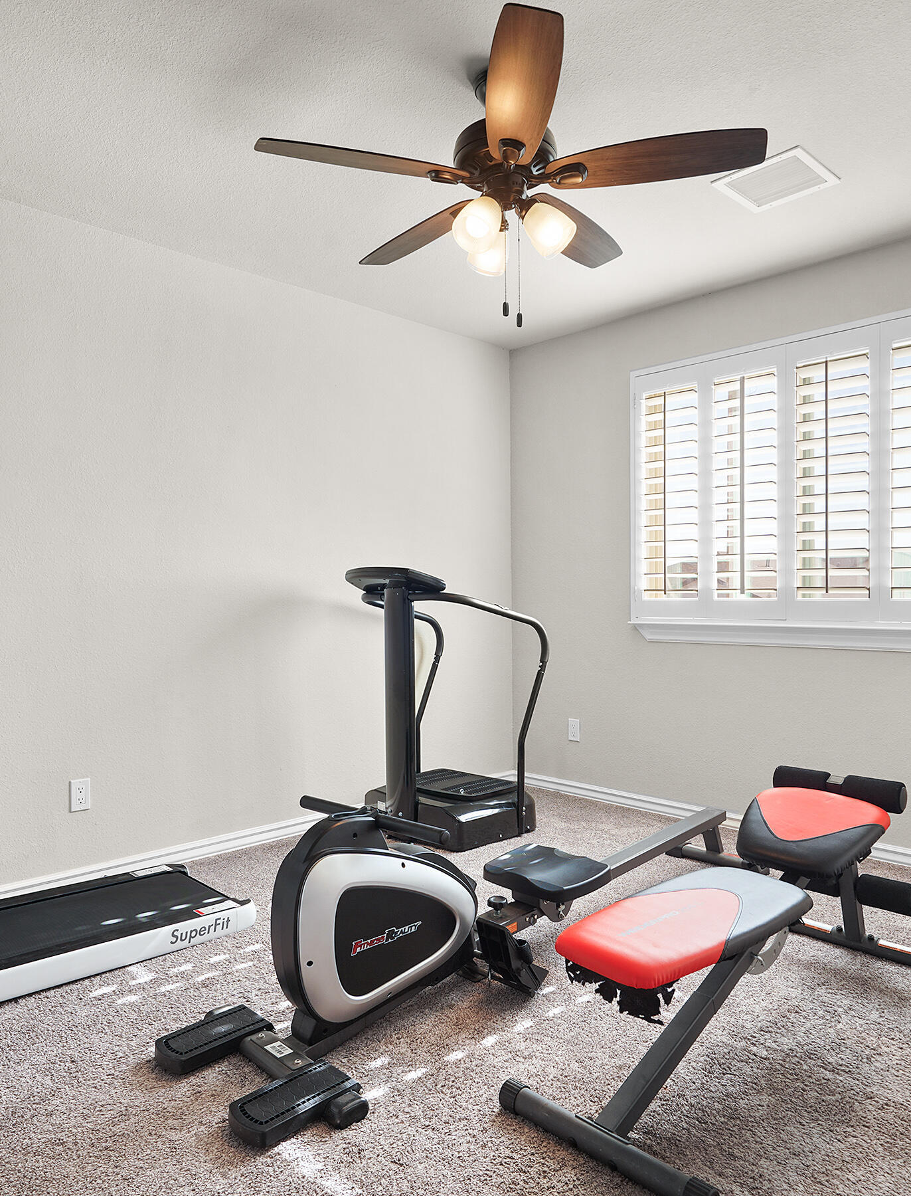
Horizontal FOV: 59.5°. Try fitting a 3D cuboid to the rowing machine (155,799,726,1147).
[{"bbox_3d":[0.273,0.774,2.424,2.200,0.570,0.510,-1,1,-45],"label":"rowing machine"}]

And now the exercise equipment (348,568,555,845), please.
[{"bbox_3d":[-0.064,0.456,3.551,0.800,1.190,0.620,-1,1,-45],"label":"exercise equipment"}]

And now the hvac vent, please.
[{"bbox_3d":[1.068,-1.380,2.654,0.310,0.020,0.305,-1,1,-45],"label":"hvac vent"}]

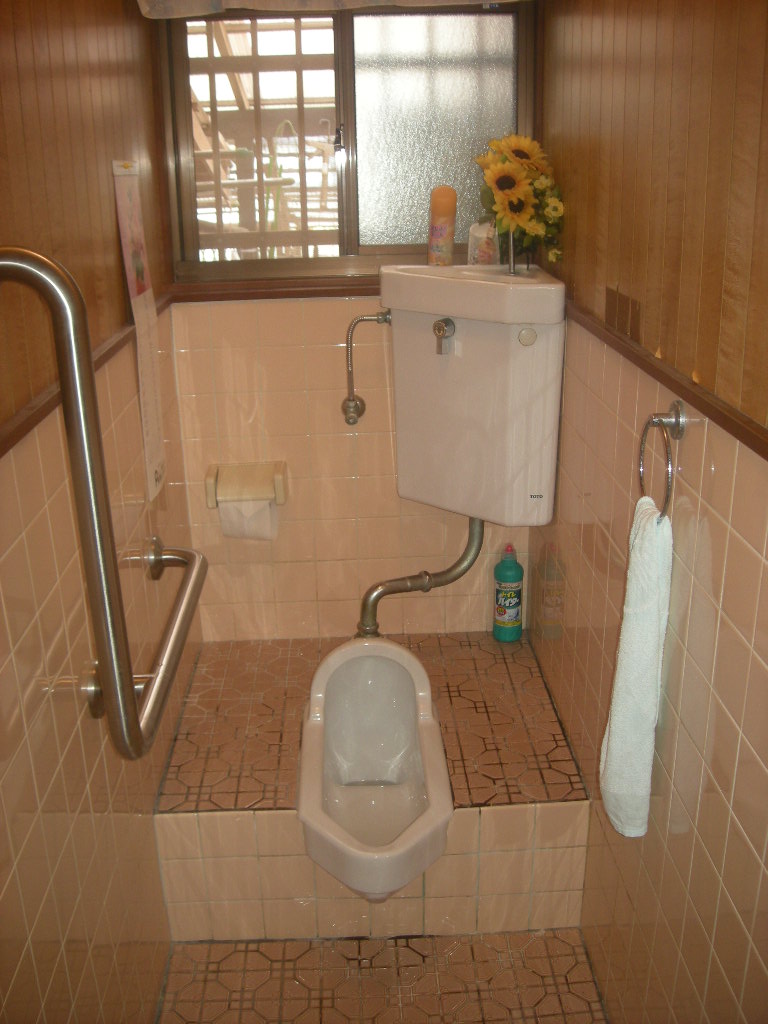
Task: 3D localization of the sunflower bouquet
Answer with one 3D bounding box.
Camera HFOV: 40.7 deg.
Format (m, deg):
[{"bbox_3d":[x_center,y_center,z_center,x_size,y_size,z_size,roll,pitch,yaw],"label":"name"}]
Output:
[{"bbox_3d":[0.253,-0.583,1.960,0.158,0.245,0.140,1,21,5],"label":"sunflower bouquet"}]

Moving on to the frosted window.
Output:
[{"bbox_3d":[0.108,-0.777,2.122,0.335,0.460,0.035,-2,21,-1],"label":"frosted window"}]

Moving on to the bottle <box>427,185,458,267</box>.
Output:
[{"bbox_3d":[0.121,-0.573,2.120,0.052,0.180,0.052,0,21,4],"label":"bottle"}]

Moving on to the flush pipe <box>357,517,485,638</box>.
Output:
[{"bbox_3d":[0.078,0.140,2.296,0.285,0.300,0.085,-2,21,-1],"label":"flush pipe"}]

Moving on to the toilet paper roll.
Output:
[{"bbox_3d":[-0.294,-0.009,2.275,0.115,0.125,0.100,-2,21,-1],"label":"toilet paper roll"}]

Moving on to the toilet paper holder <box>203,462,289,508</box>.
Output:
[{"bbox_3d":[-0.297,-0.053,2.269,0.176,0.088,0.100,-2,21,-1],"label":"toilet paper holder"}]

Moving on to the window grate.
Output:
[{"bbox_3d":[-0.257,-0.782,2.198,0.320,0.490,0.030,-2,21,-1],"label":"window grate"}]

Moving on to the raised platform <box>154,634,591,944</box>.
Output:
[{"bbox_3d":[-0.028,0.547,2.208,0.774,0.289,0.660,-2,21,-1],"label":"raised platform"}]

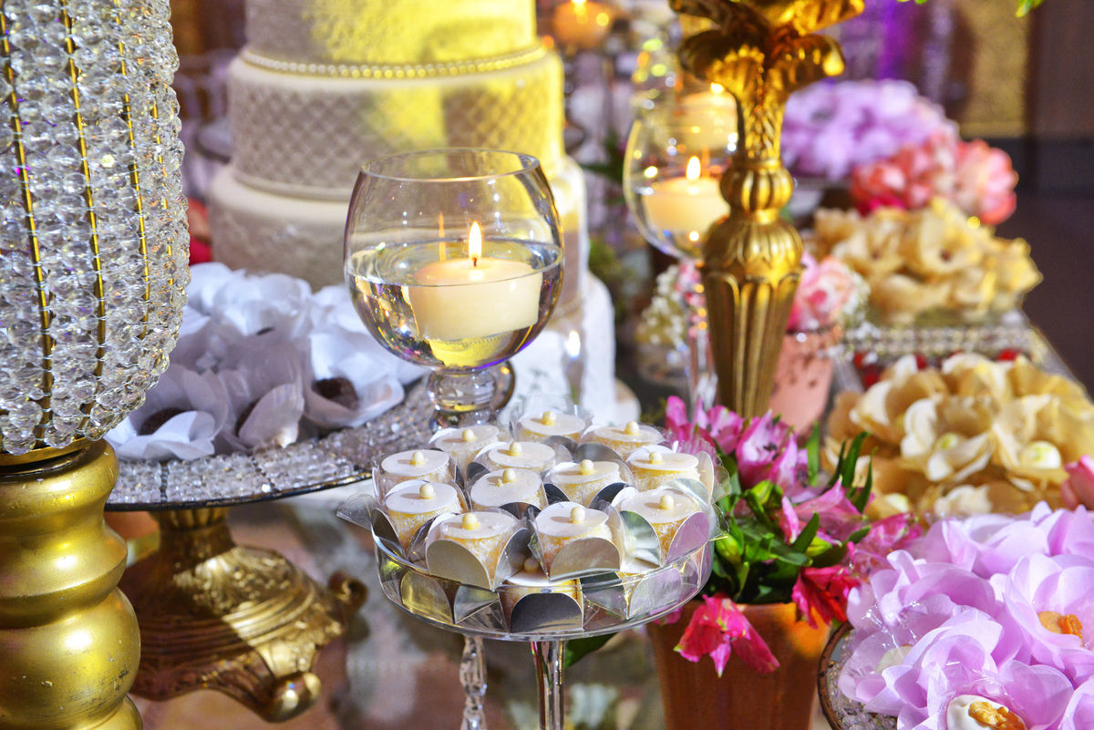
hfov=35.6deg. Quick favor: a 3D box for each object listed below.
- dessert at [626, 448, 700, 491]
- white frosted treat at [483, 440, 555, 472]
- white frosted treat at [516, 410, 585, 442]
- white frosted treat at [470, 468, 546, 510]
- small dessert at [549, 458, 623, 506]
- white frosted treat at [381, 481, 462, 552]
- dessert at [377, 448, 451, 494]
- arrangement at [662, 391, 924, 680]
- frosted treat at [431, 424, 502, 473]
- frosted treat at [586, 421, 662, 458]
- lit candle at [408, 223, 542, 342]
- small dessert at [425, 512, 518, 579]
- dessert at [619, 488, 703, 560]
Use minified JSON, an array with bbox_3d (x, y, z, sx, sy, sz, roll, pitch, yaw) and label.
[{"bbox_3d":[0.060,0.058,0.872,0.039,0.030,0.039,0,17,0],"label":"dessert"},{"bbox_3d":[-0.013,0.055,0.891,0.039,0.030,0.039,0,17,0],"label":"white frosted treat"},{"bbox_3d":[0.004,0.037,0.880,0.035,0.029,0.035,-2,17,0],"label":"white frosted treat"},{"bbox_3d":[-0.020,0.069,0.845,0.038,0.030,0.038,0,17,0],"label":"white frosted treat"},{"bbox_3d":[0.018,0.059,0.820,0.035,0.029,0.035,-2,17,0],"label":"small dessert"},{"bbox_3d":[-0.058,0.070,0.800,0.035,0.029,0.035,-2,17,0],"label":"white frosted treat"},{"bbox_3d":[-0.064,0.056,0.838,0.035,0.029,0.035,-2,17,0],"label":"dessert"},{"bbox_3d":[0.126,0.088,0.880,0.130,0.108,0.120,-2,17,0],"label":"arrangement"},{"bbox_3d":[-0.043,0.047,0.920,0.039,0.030,0.039,0,17,0],"label":"frosted treat"},{"bbox_3d":[0.044,0.045,0.908,0.039,0.030,0.039,0,17,0],"label":"frosted treat"},{"bbox_3d":[-0.038,-0.047,0.897,0.067,0.056,0.067,-2,17,0],"label":"lit candle"},{"bbox_3d":[-0.031,0.083,0.793,0.042,0.030,0.042,0,17,0],"label":"small dessert"},{"bbox_3d":[0.052,0.072,0.784,0.035,0.029,0.035,-2,17,0],"label":"dessert"}]

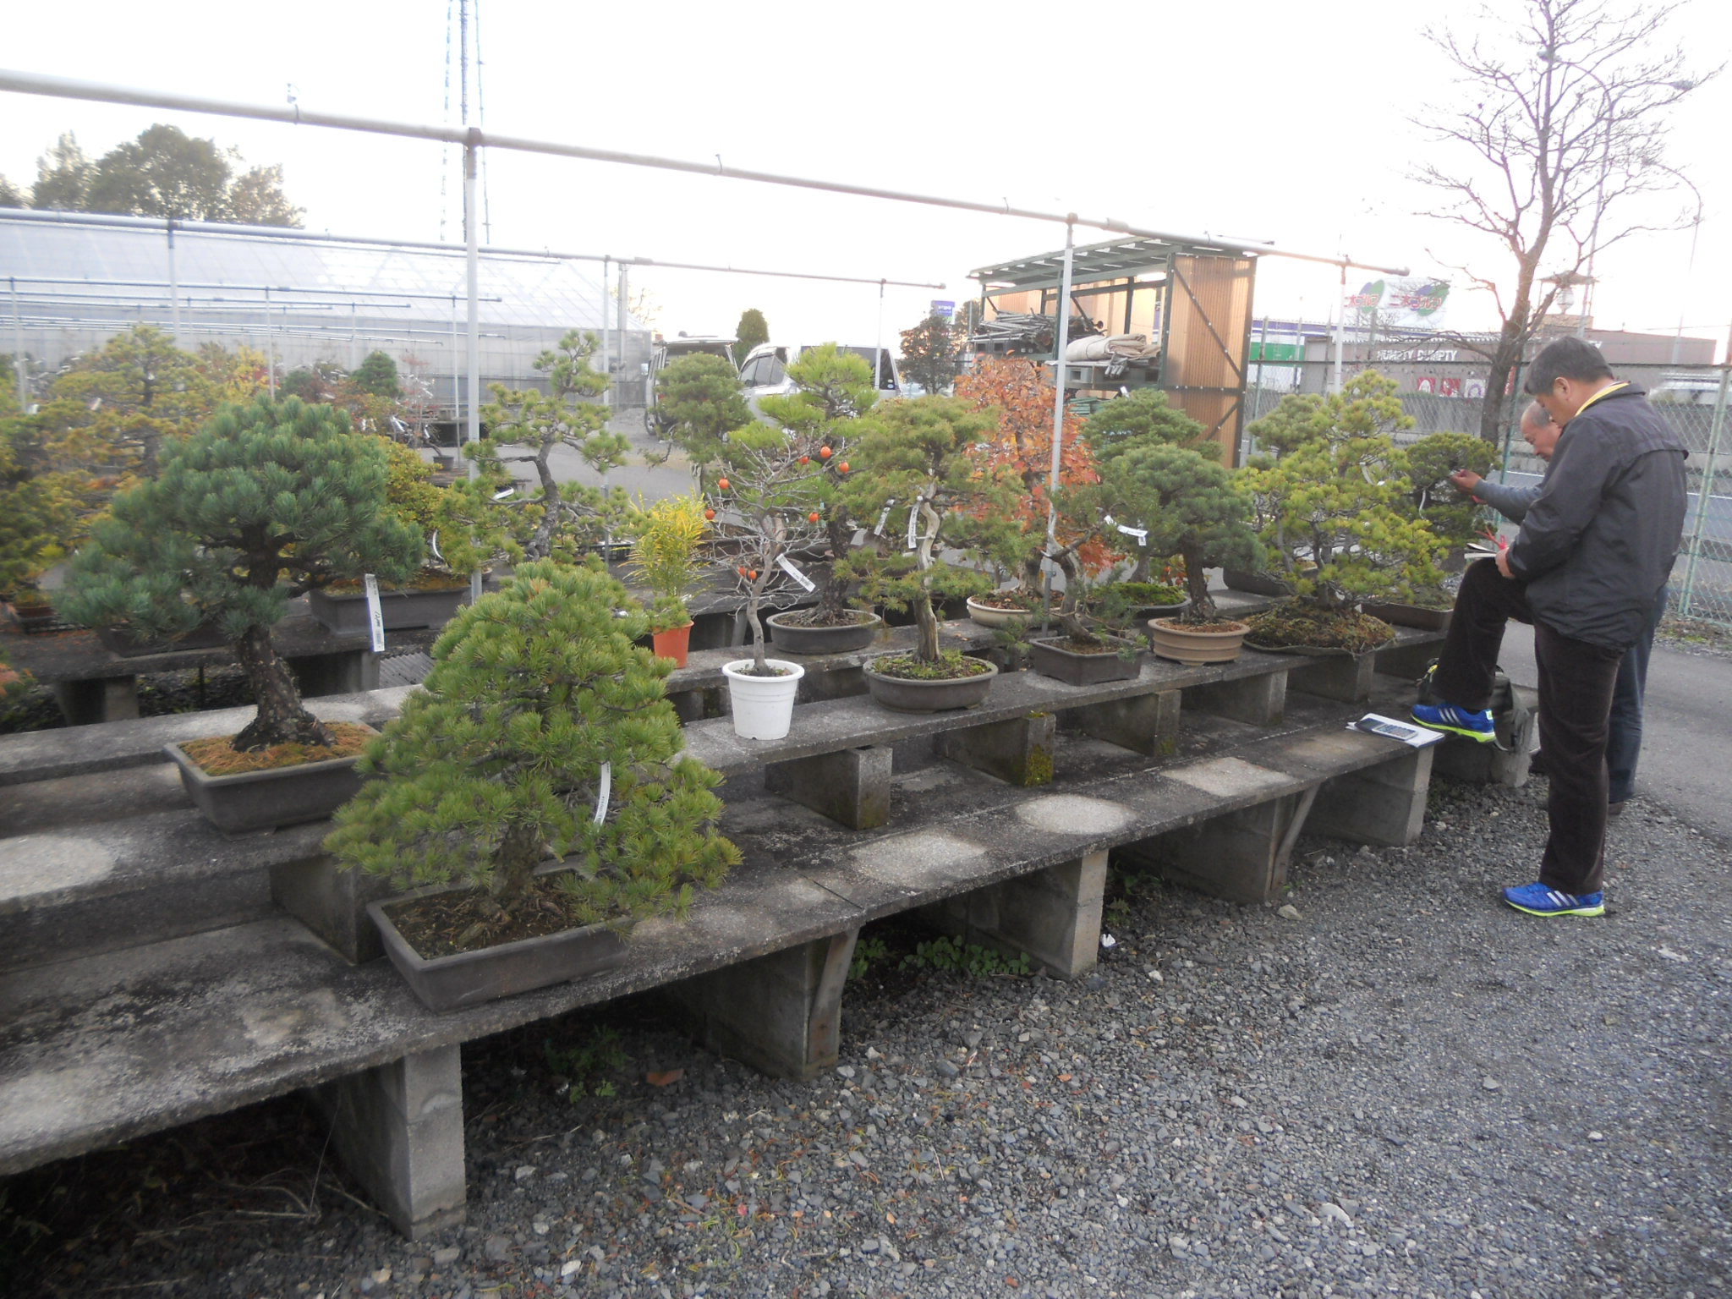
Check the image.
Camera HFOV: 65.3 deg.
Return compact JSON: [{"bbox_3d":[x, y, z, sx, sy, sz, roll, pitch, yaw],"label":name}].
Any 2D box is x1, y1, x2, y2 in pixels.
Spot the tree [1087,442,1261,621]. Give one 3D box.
[{"bbox_3d":[0.989,-0.374,4.320,0.550,0.570,0.490,-7,15,-40],"label":"tree"}]

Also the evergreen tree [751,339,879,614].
[{"bbox_3d":[-0.152,-0.506,4.157,0.460,0.847,0.420,-8,16,-38],"label":"evergreen tree"}]

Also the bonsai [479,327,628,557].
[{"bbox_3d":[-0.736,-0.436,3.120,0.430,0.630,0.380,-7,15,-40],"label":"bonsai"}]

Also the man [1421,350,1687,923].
[{"bbox_3d":[2.101,-0.065,4.127,0.740,1.698,0.540,8,14,25],"label":"man"}]

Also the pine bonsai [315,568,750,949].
[{"bbox_3d":[-0.590,0.173,2.380,0.700,0.660,0.630,-7,15,-40],"label":"pine bonsai"}]

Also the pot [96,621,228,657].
[{"bbox_3d":[-1.934,-0.043,3.748,0.330,0.085,0.220,-7,15,-40],"label":"pot"}]

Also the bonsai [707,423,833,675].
[{"bbox_3d":[-0.220,-0.229,3.070,0.310,0.570,0.290,-7,15,-40],"label":"bonsai"}]

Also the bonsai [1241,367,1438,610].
[{"bbox_3d":[1.625,-0.536,4.630,0.700,0.820,0.600,-7,15,-40],"label":"bonsai"}]

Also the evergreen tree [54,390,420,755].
[{"bbox_3d":[-1.180,-0.137,2.564,0.660,0.668,0.600,-8,16,-38],"label":"evergreen tree"}]

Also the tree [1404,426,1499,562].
[{"bbox_3d":[2.269,-0.534,5.288,0.420,0.637,0.400,-8,16,-38],"label":"tree"}]

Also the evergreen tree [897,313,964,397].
[{"bbox_3d":[1.069,-4.418,22.000,1.150,2.200,1.100,2,11,0],"label":"evergreen tree"}]

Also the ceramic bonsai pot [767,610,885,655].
[{"bbox_3d":[-0.138,-0.055,4.258,0.400,0.083,0.310,-8,16,-38],"label":"ceramic bonsai pot"}]

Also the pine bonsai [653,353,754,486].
[{"bbox_3d":[-0.854,-1.070,7.196,0.580,0.972,0.550,-8,16,-38],"label":"pine bonsai"}]

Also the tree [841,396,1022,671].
[{"bbox_3d":[0.178,-0.316,3.659,0.490,0.726,0.440,-8,16,-38],"label":"tree"}]

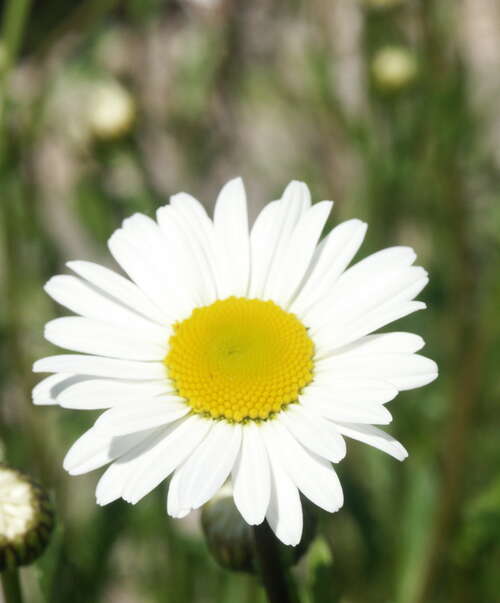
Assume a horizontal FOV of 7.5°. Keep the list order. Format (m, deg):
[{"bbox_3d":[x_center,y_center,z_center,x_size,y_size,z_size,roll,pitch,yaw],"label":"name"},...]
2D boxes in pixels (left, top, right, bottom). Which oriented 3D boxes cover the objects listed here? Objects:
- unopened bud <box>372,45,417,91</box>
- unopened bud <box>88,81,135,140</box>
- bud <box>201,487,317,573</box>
[{"bbox_3d":[0.028,-0.045,0.740,0.009,0.008,0.009,0,28,0],"label":"unopened bud"},{"bbox_3d":[-0.026,-0.036,0.720,0.009,0.010,0.009,0,28,0],"label":"unopened bud"},{"bbox_3d":[0.001,0.029,0.500,0.015,0.013,0.015,0,28,0],"label":"bud"}]

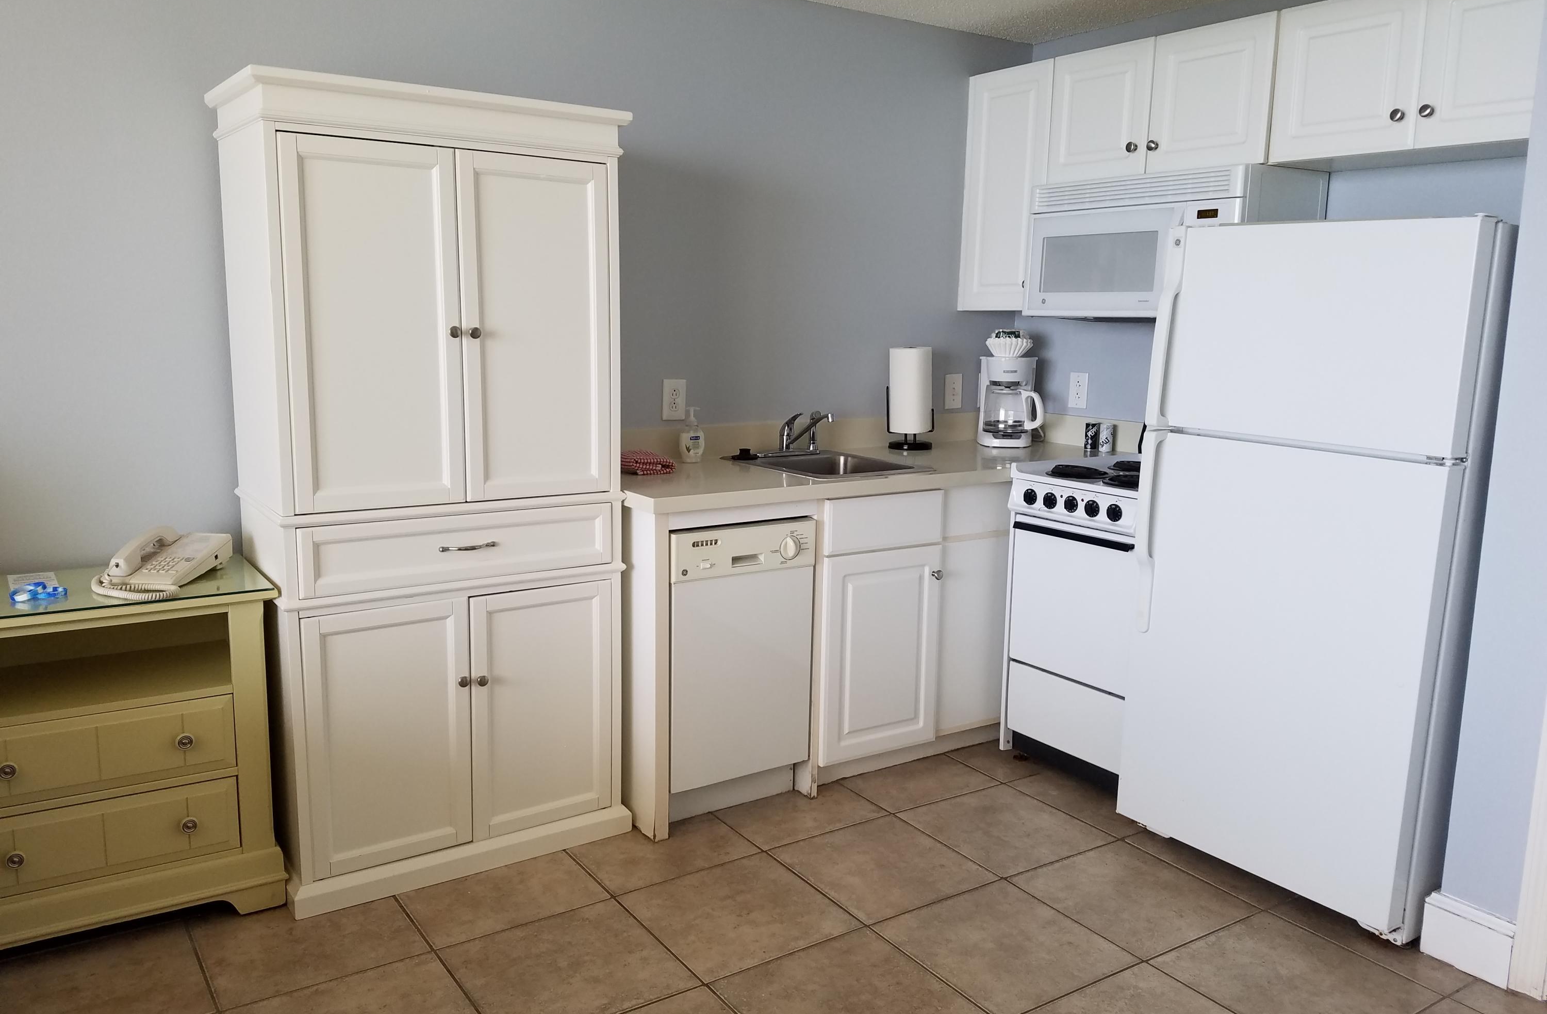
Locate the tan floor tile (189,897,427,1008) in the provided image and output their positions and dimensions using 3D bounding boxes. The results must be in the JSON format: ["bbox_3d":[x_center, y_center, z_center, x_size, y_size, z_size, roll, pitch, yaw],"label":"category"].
[{"bbox_3d":[-1.014,0.938,2.541,0.418,0.010,0.390,-5,12,-33],"label":"tan floor tile"}]

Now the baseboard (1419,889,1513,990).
[{"bbox_3d":[1.496,0.929,2.502,0.020,0.141,0.184,-5,12,-33],"label":"baseboard"}]

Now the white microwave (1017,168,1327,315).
[{"bbox_3d":[1.183,-0.769,3.499,0.402,0.406,0.761,-5,12,-33],"label":"white microwave"}]

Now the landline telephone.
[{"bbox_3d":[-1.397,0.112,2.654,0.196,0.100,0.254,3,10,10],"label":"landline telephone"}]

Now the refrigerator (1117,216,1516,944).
[{"bbox_3d":[1.441,0.122,2.889,0.736,1.574,0.732,-5,12,-33],"label":"refrigerator"}]

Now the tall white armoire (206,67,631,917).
[{"bbox_3d":[-0.846,-0.046,2.905,0.848,1.834,0.503,-5,12,-33],"label":"tall white armoire"}]

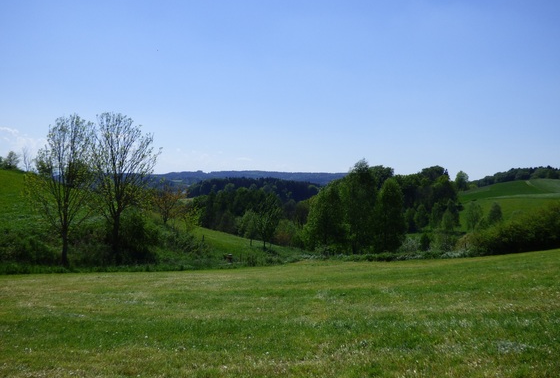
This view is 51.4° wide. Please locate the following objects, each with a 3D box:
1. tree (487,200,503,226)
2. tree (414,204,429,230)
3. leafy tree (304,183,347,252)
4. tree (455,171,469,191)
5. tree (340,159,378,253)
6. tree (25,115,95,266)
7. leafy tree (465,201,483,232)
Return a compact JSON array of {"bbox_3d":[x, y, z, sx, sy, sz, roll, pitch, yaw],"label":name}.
[{"bbox_3d":[43.460,5.015,118.000,3.180,4.910,3.180,0,1,0],"label":"tree"},{"bbox_3d":[27.212,5.288,112.000,2.640,4.950,2.640,0,1,0],"label":"tree"},{"bbox_3d":[4.062,2.589,52.000,3.670,6.100,3.670,0,1,0],"label":"leafy tree"},{"bbox_3d":[65.445,-2.704,210.000,4.950,7.850,4.950,0,1,0],"label":"tree"},{"bbox_3d":[7.371,1.669,54.000,3.450,8.720,3.450,0,1,0],"label":"tree"},{"bbox_3d":[-12.873,0.088,34.000,4.000,8.670,4.000,0,1,0],"label":"tree"},{"bbox_3d":[38.208,5.430,115.000,3.480,5.860,3.480,0,1,0],"label":"leafy tree"}]

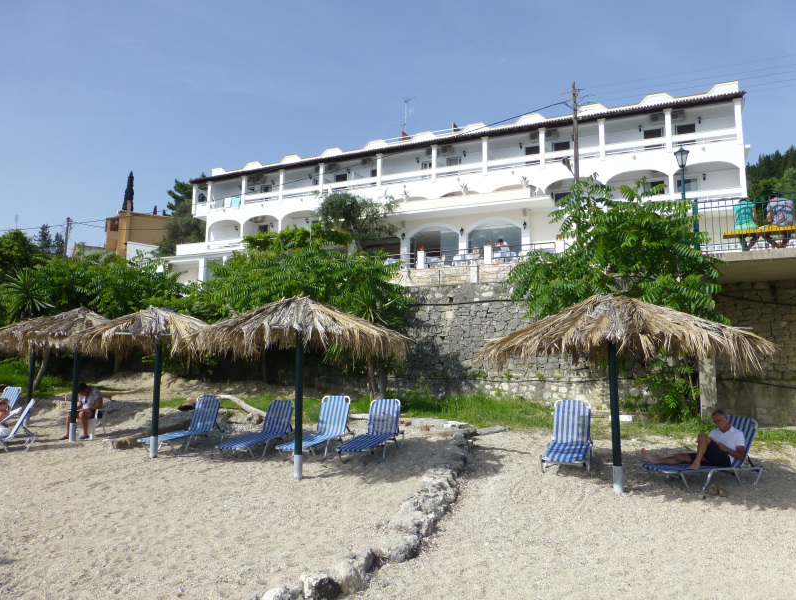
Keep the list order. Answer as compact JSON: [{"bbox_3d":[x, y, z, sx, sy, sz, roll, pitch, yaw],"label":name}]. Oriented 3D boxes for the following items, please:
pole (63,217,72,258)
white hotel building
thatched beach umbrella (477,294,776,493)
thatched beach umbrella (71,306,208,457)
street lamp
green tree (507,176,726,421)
[{"bbox_3d":[-21.995,-2.856,38.444,0.400,5.500,0.400,-2,-6,24],"label":"pole"},{"bbox_3d":[1.755,-5.228,39.531,38.064,9.900,11.700,-2,-6,24],"label":"white hotel building"},{"bbox_3d":[2.591,1.065,6.729,3.400,2.270,3.300,0,-5,0],"label":"thatched beach umbrella"},{"bbox_3d":[-3.873,1.259,8.971,2.450,2.324,2.450,0,-5,0],"label":"thatched beach umbrella"},{"bbox_3d":[6.461,-2.310,13.078,0.380,2.400,0.380,-2,-6,24],"label":"street lamp"},{"bbox_3d":[4.446,-0.080,11.761,4.455,4.990,3.600,0,-5,0],"label":"green tree"}]

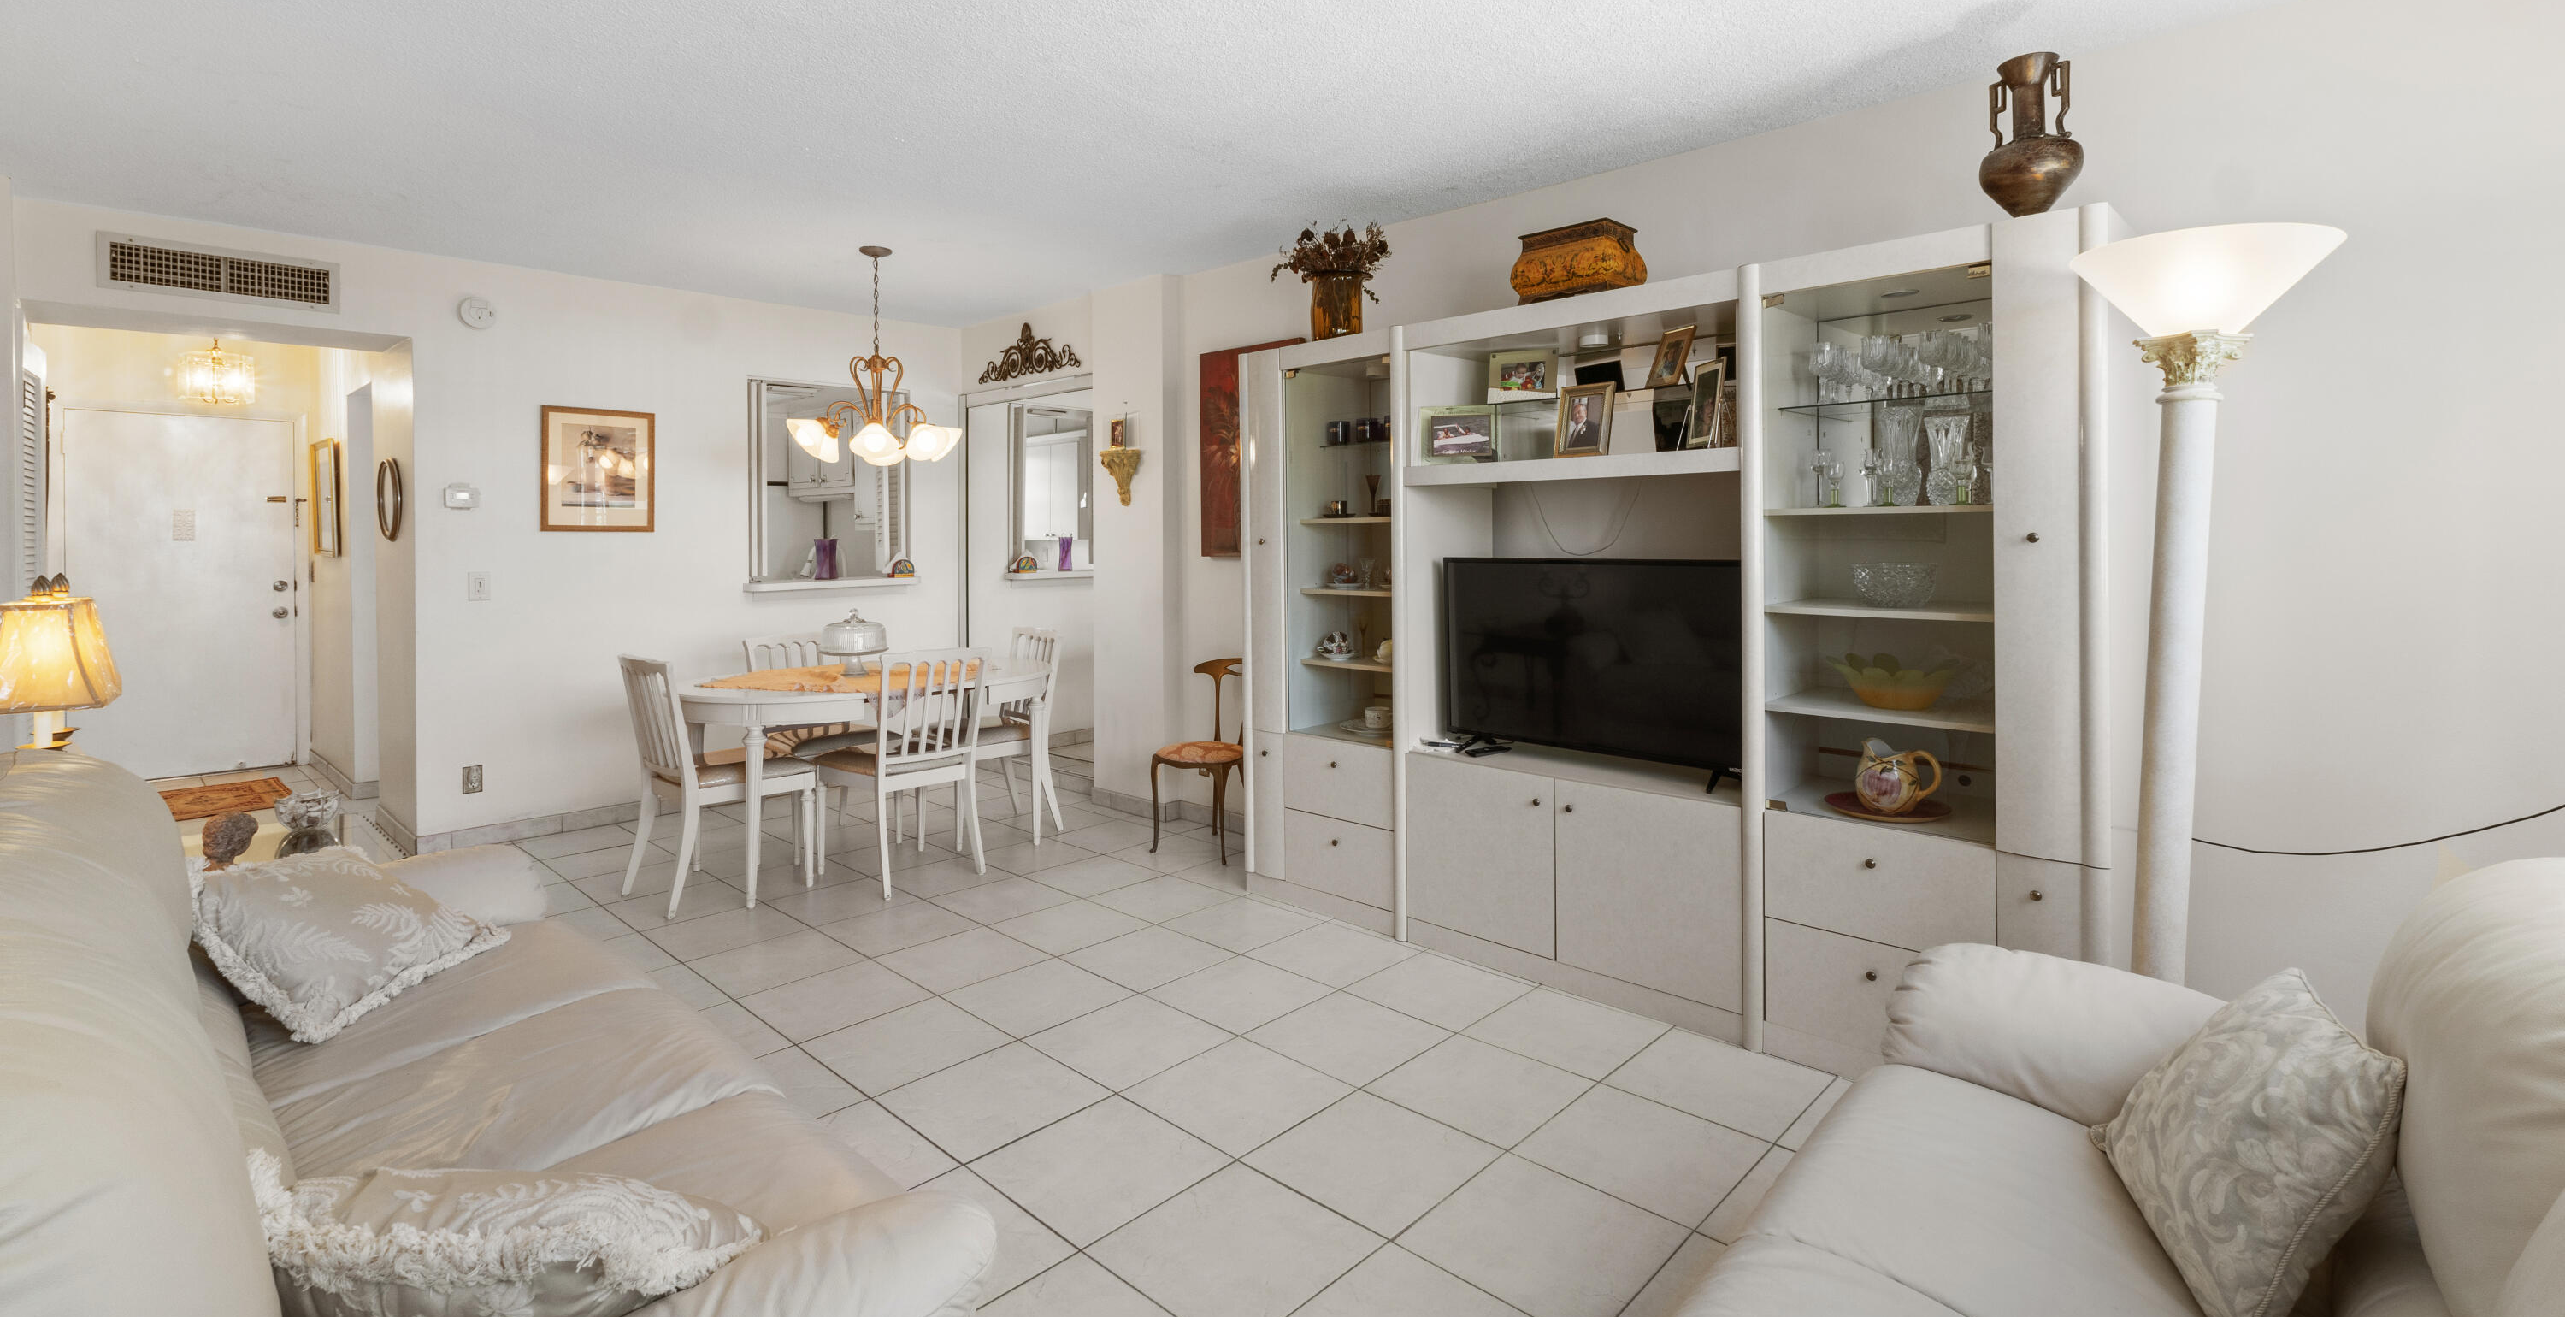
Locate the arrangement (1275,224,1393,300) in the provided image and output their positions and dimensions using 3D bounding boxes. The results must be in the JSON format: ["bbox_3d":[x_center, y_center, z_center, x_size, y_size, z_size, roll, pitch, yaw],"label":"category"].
[{"bbox_3d":[0.186,-1.501,4.043,0.410,0.290,0.370,5,7,44],"label":"arrangement"}]

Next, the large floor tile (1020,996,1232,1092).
[{"bbox_3d":[-0.406,1.013,2.844,0.403,0.010,0.403,5,8,43],"label":"large floor tile"}]

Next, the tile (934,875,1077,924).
[{"bbox_3d":[-1.024,0.901,3.974,0.403,0.010,0.403,5,8,43],"label":"tile"}]

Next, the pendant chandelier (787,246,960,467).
[{"bbox_3d":[-1.641,-1.214,4.300,0.660,0.870,0.660,4,6,43],"label":"pendant chandelier"}]

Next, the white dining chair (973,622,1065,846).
[{"bbox_3d":[-1.346,0.347,4.870,0.465,0.905,0.550,5,7,42],"label":"white dining chair"}]

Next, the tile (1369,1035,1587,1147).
[{"bbox_3d":[0.474,1.039,2.586,0.402,0.012,0.404,5,7,42],"label":"tile"}]

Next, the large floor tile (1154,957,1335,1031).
[{"bbox_3d":[-0.119,0.961,3.057,0.390,0.012,0.390,5,8,43],"label":"large floor tile"}]

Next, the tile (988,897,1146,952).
[{"bbox_3d":[-0.704,0.909,3.600,0.390,0.012,0.390,5,8,43],"label":"tile"}]

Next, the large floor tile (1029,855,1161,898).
[{"bbox_3d":[-0.758,0.881,4.334,0.415,0.010,0.415,5,7,44],"label":"large floor tile"}]

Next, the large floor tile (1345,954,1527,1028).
[{"bbox_3d":[0.471,0.983,3.167,0.402,0.012,0.404,5,7,42],"label":"large floor tile"}]

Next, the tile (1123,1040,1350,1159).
[{"bbox_3d":[-0.106,1.072,2.638,0.415,0.010,0.415,5,7,44],"label":"tile"}]

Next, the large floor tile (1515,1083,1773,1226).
[{"bbox_3d":[0.801,1.095,2.378,0.415,0.010,0.415,5,7,44],"label":"large floor tile"}]

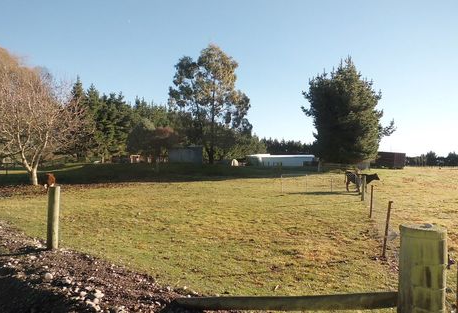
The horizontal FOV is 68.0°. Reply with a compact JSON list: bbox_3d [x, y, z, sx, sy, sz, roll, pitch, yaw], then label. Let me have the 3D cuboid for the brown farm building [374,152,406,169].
[{"bbox_3d":[36.700,1.030,78.800,5.500,3.600,5.500,2,-1,-43],"label":"brown farm building"}]

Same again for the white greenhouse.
[{"bbox_3d":[13.000,1.050,85.000,15.900,3.000,6.900,1,-1,-25],"label":"white greenhouse"}]

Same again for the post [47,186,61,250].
[{"bbox_3d":[-3.180,1.120,6.130,0.190,1.130,0.190,1,-1,0],"label":"post"}]

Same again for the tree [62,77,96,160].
[{"bbox_3d":[-25.600,-6.500,58.000,5.200,14.300,5.200,1,-1,0],"label":"tree"}]

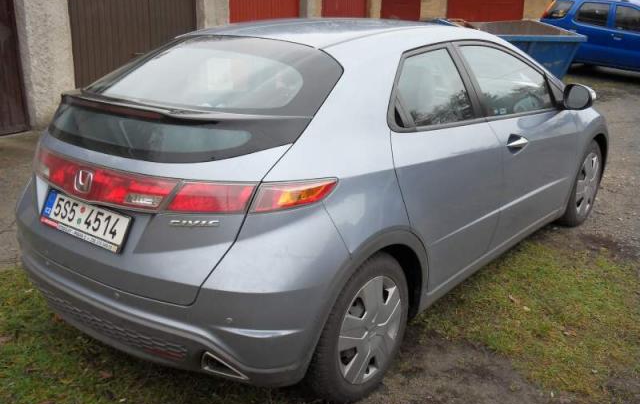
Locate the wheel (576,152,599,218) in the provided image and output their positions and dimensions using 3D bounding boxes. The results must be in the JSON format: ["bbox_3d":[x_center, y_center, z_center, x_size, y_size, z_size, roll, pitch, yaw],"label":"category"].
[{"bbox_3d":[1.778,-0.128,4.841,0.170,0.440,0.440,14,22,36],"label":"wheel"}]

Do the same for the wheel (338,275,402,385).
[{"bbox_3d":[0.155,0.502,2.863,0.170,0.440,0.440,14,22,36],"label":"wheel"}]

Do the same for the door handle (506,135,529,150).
[{"bbox_3d":[1.014,-0.293,3.616,0.050,0.075,0.220,14,22,36],"label":"door handle"}]

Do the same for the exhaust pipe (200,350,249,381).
[{"bbox_3d":[-0.330,0.581,2.530,0.225,0.075,0.100,14,22,36],"label":"exhaust pipe"}]

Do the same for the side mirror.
[{"bbox_3d":[1.477,-0.611,4.021,0.215,0.155,0.130,14,22,36],"label":"side mirror"}]

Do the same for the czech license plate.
[{"bbox_3d":[-0.892,0.064,2.652,0.525,0.125,0.020,14,-3,36],"label":"czech license plate"}]

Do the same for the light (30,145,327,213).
[{"bbox_3d":[-0.738,-0.131,2.794,1.660,0.150,0.460,14,22,36],"label":"light"}]

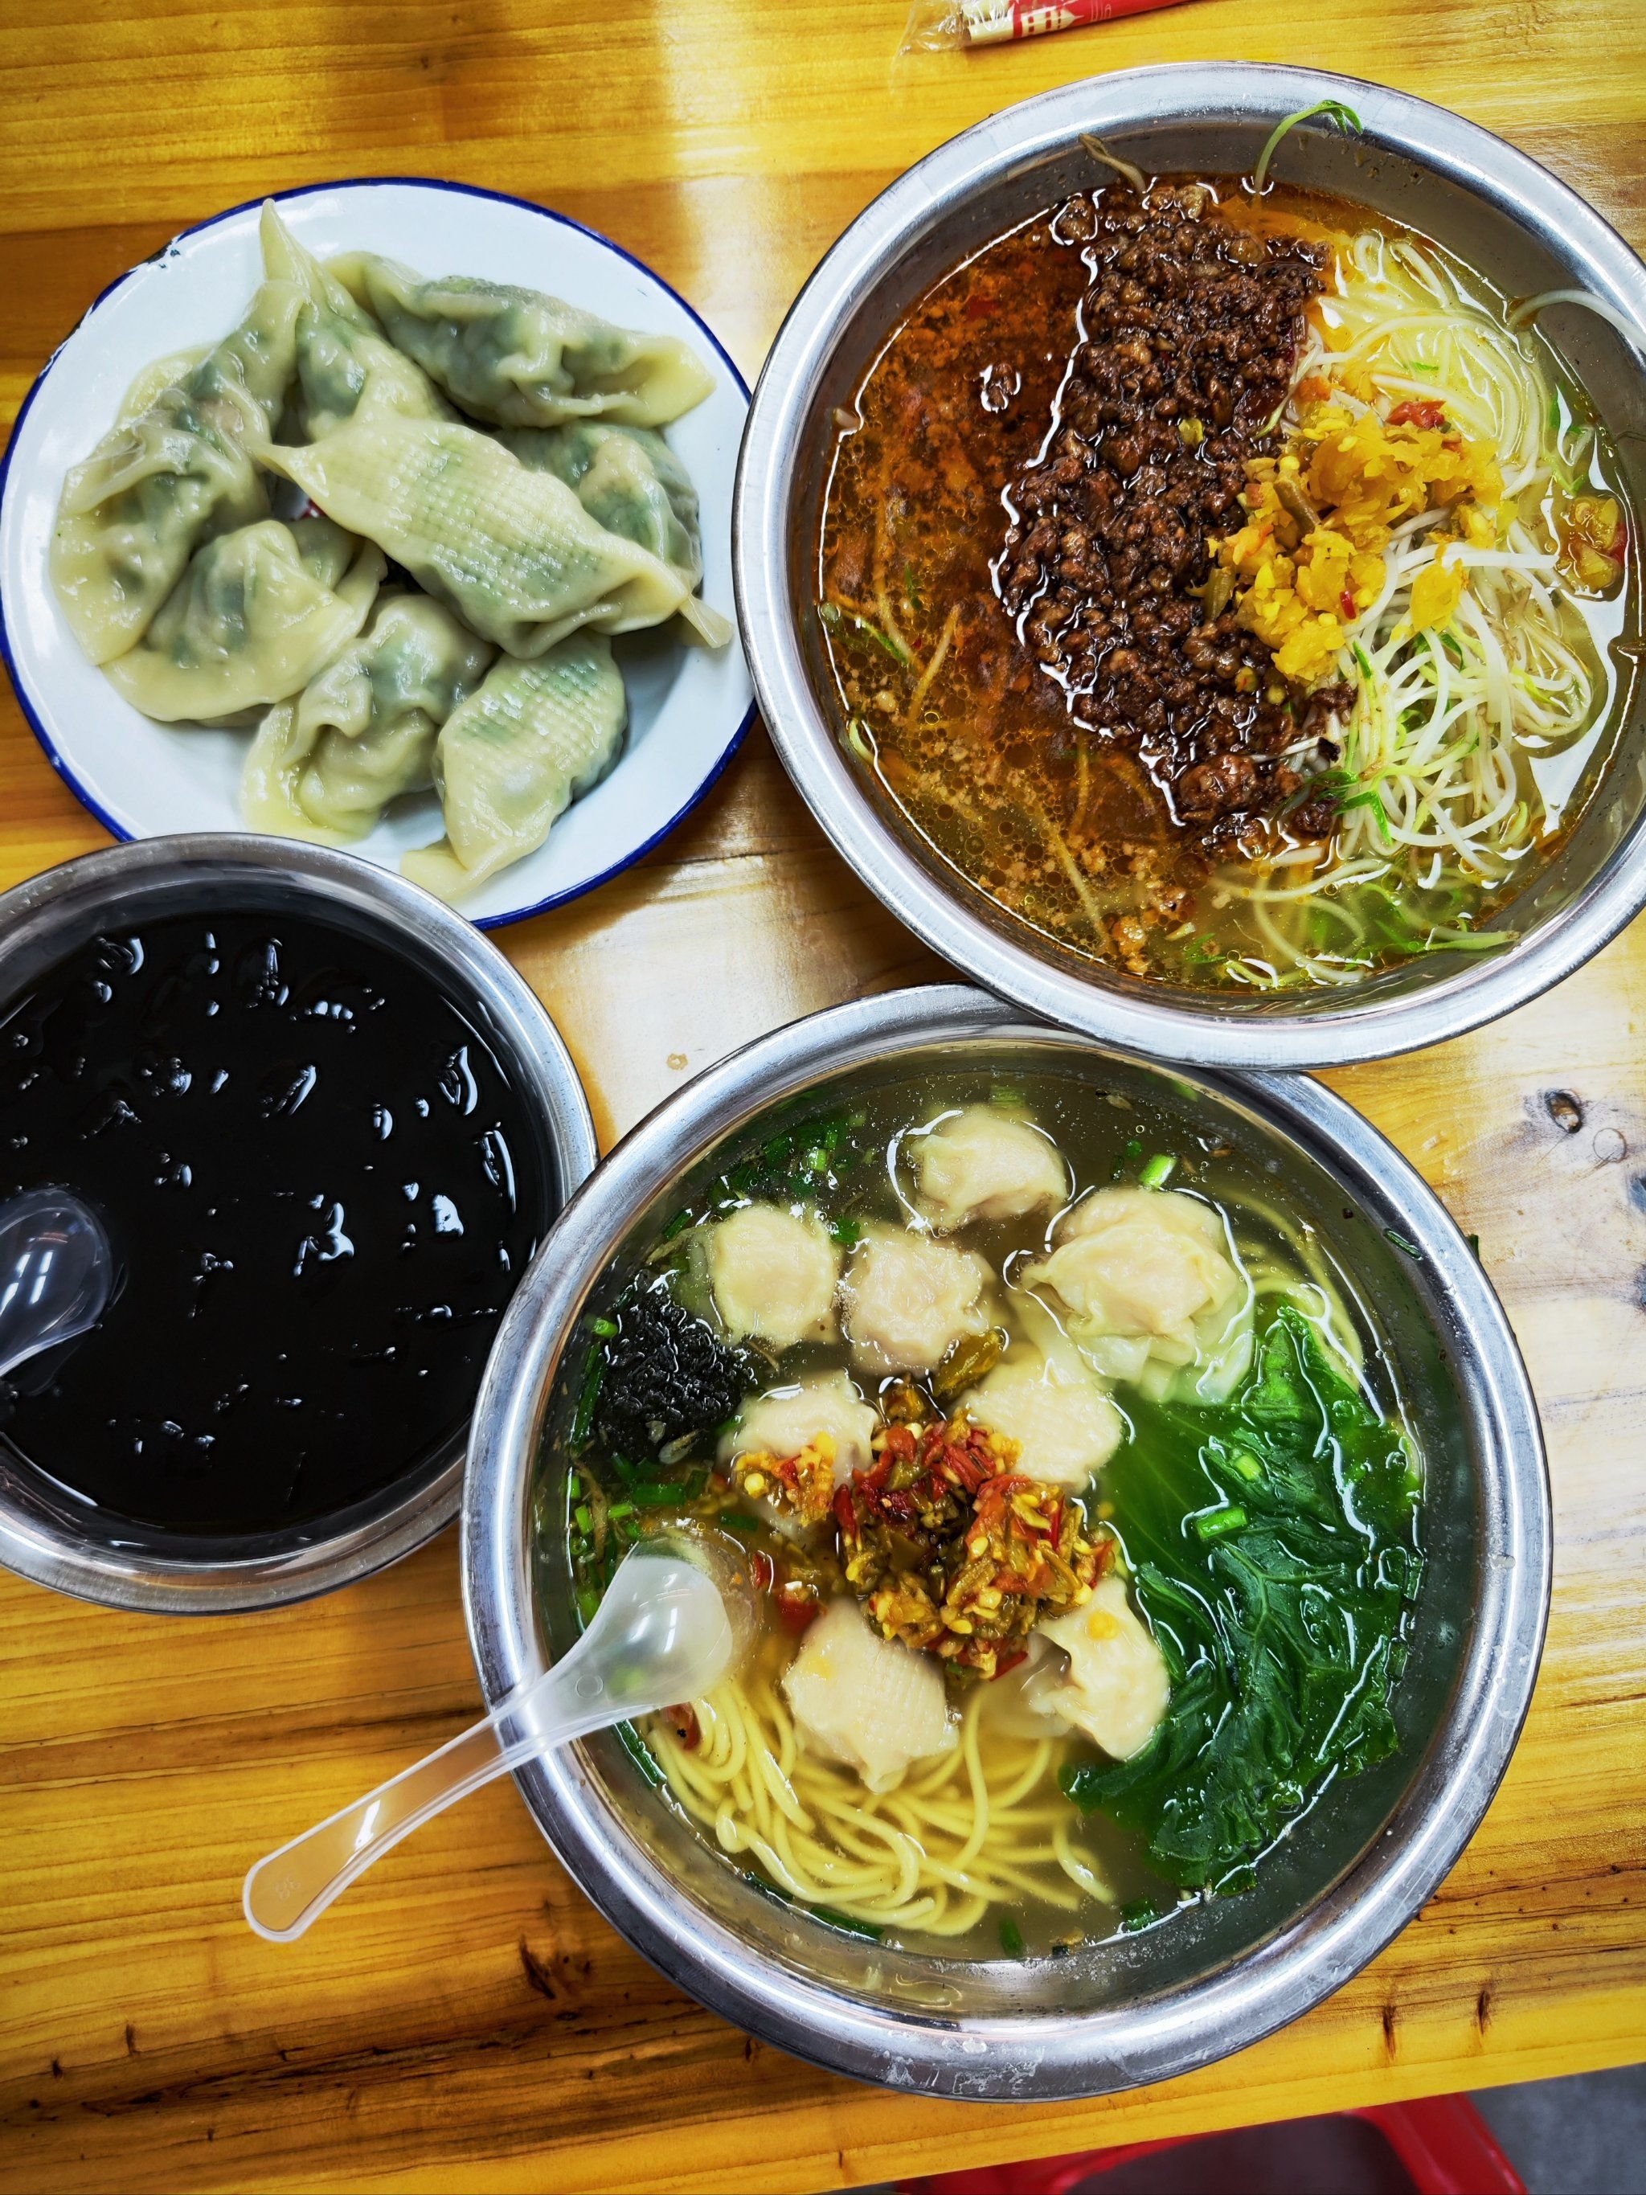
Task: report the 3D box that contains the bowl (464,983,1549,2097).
[{"bbox_3d":[0.040,0.095,0.365,0.236,0.076,0.236,0,85,-2],"label":"bowl"}]

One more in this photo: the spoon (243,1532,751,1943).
[{"bbox_3d":[-0.064,0.135,0.324,0.118,0.030,0.039,-26,86,-29],"label":"spoon"}]

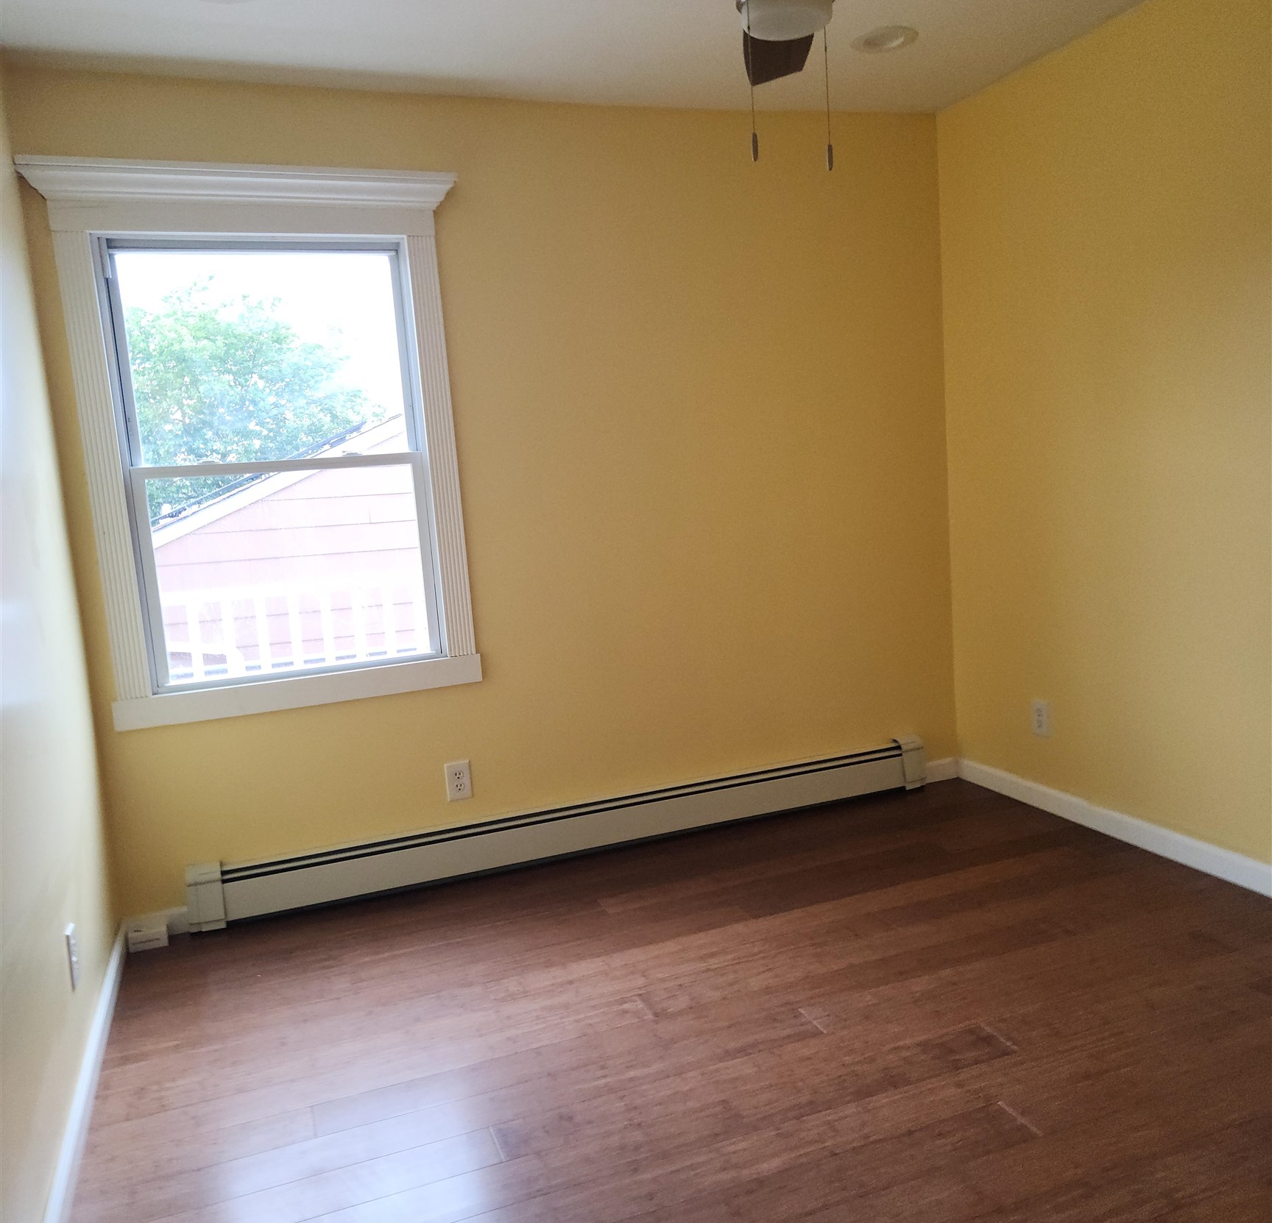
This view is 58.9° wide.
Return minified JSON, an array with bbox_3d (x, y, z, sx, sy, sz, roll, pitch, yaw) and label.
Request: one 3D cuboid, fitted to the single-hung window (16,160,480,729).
[{"bbox_3d":[-1.042,-0.489,3.317,1.185,1.571,0.075,-7,8,-21],"label":"single-hung window"}]

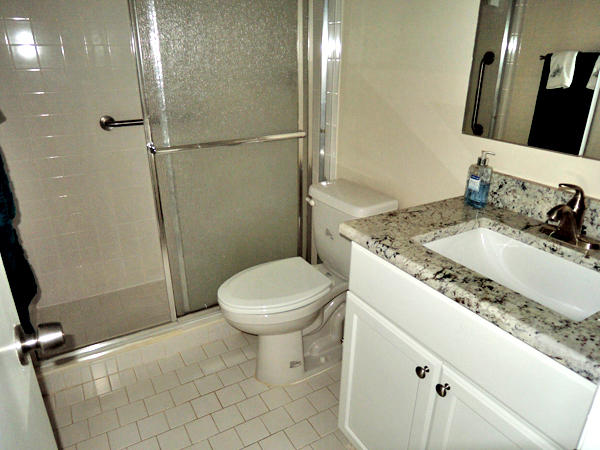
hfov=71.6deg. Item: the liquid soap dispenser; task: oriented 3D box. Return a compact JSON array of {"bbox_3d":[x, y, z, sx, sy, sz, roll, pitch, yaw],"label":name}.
[{"bbox_3d":[0.544,-0.136,1.254,0.051,0.170,0.066,-12,24,-28],"label":"liquid soap dispenser"}]

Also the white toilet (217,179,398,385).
[{"bbox_3d":[-0.013,0.276,1.849,0.735,0.790,0.410,-12,24,-28],"label":"white toilet"}]

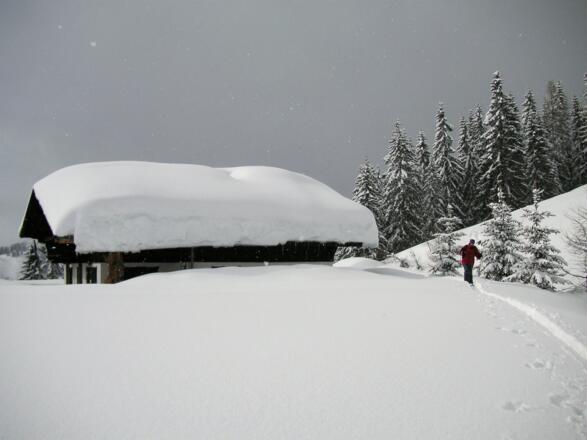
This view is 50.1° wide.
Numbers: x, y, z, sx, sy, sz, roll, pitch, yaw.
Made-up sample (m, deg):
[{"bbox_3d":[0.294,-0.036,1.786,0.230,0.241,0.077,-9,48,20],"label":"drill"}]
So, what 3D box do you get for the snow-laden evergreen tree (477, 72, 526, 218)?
[{"bbox_3d":[20.178,-6.856,61.000,5.000,14.980,5.000,0,-2,0],"label":"snow-laden evergreen tree"}]

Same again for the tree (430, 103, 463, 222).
[{"bbox_3d":[13.993,-4.770,57.000,3.030,11.810,3.030,0,-2,0],"label":"tree"}]

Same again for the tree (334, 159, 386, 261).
[{"bbox_3d":[5.544,-0.674,47.000,3.080,7.570,3.080,0,-2,0],"label":"tree"}]

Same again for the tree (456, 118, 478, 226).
[{"bbox_3d":[17.926,-4.507,65.000,2.800,12.020,2.800,0,-2,0],"label":"tree"}]

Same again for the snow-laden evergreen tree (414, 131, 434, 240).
[{"bbox_3d":[12.530,-3.204,60.000,2.440,10.710,2.440,0,-2,0],"label":"snow-laden evergreen tree"}]

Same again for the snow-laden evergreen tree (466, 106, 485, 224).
[{"bbox_3d":[19.254,-5.524,66.000,2.700,12.840,2.700,0,-2,0],"label":"snow-laden evergreen tree"}]

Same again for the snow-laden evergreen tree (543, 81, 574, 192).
[{"bbox_3d":[29.149,-8.745,69.000,3.800,13.200,3.800,0,-2,0],"label":"snow-laden evergreen tree"}]

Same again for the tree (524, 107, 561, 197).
[{"bbox_3d":[23.673,-6.217,60.000,3.660,9.280,3.660,0,-2,0],"label":"tree"}]

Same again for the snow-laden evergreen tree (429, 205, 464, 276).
[{"bbox_3d":[6.707,0.921,27.500,1.650,3.200,1.650,0,-2,0],"label":"snow-laden evergreen tree"}]

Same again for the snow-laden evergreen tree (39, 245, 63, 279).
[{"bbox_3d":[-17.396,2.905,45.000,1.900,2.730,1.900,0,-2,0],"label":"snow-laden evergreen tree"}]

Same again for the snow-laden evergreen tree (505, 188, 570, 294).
[{"bbox_3d":[9.764,0.797,25.000,2.500,4.100,2.500,0,-2,0],"label":"snow-laden evergreen tree"}]

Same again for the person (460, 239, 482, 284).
[{"bbox_3d":[6.753,1.593,23.800,0.800,1.780,0.550,1,-3,-18],"label":"person"}]

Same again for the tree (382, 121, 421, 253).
[{"bbox_3d":[9.340,-2.798,54.000,3.460,11.540,3.460,0,-2,0],"label":"tree"}]

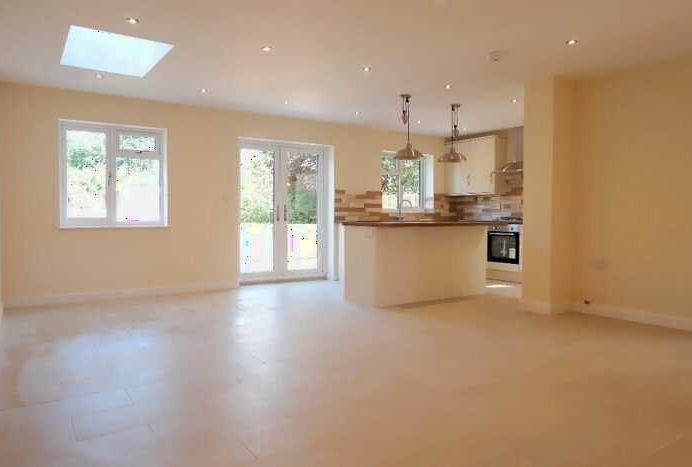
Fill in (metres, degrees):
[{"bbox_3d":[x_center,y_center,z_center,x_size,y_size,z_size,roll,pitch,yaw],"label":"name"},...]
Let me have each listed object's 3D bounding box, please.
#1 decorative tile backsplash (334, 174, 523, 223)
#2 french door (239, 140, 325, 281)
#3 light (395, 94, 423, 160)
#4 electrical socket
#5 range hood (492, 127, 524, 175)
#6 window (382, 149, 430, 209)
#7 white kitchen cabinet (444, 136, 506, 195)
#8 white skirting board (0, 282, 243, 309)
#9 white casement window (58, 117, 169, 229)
[{"bbox_3d":[1.412,-0.564,7.402,2.669,0.788,1.756,-1,2,-33],"label":"decorative tile backsplash"},{"bbox_3d":[-0.996,-0.314,7.251,1.527,2.123,0.108,-1,2,-33],"label":"french door"},{"bbox_3d":[0.741,-1.265,5.564,0.325,0.749,0.325,0,2,0],"label":"light"},{"bbox_3d":[2.514,0.298,4.637,0.015,0.094,0.146,-1,2,-33],"label":"electrical socket"},{"bbox_3d":[2.715,-1.344,7.362,0.492,0.768,0.611,-1,2,-33],"label":"range hood"},{"bbox_3d":[0.988,-0.897,8.429,1.209,1.044,0.158,-1,2,-33],"label":"window"},{"bbox_3d":[2.268,-1.143,8.224,0.315,0.951,1.172,-1,2,-33],"label":"white kitchen cabinet"},{"bbox_3d":[-2.634,0.756,5.856,2.694,0.085,0.023,-1,2,-33],"label":"white skirting board"},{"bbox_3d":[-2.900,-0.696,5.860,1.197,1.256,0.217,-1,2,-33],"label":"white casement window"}]

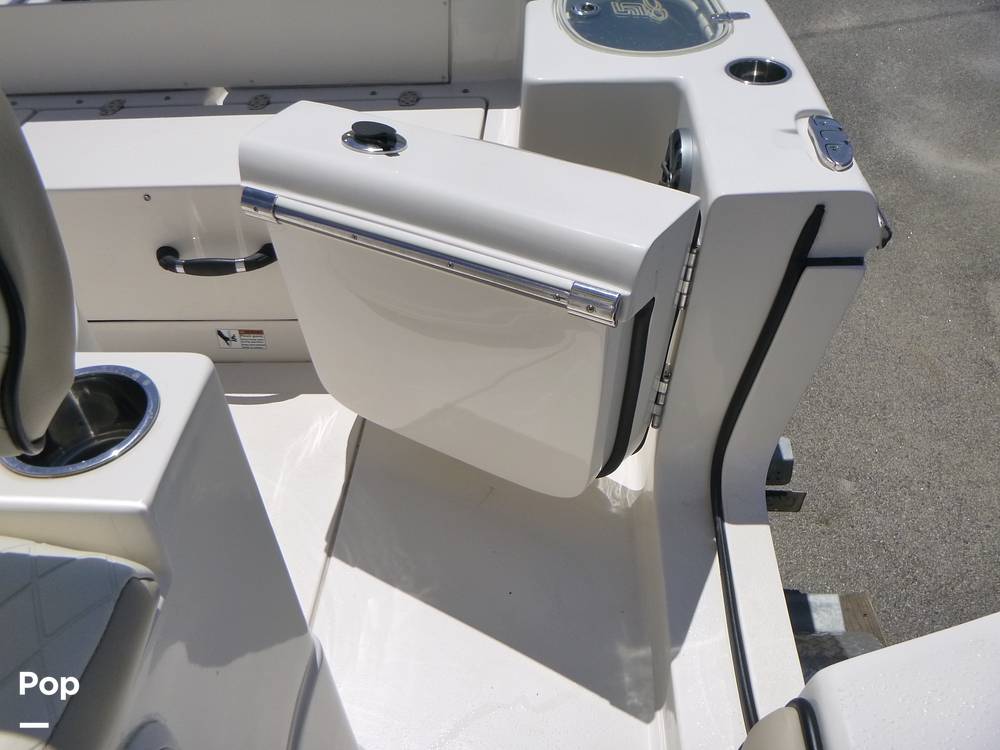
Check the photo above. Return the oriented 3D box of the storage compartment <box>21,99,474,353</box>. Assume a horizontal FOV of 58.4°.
[{"bbox_3d":[-0.493,-0.292,1.881,0.910,0.435,0.326,0,42,3],"label":"storage compartment"}]

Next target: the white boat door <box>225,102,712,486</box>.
[{"bbox_3d":[-0.073,-0.105,1.326,0.648,0.420,0.178,20,35,25],"label":"white boat door"}]

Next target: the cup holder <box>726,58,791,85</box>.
[{"bbox_3d":[0.411,-0.450,1.446,0.103,0.085,0.103,-3,42,0],"label":"cup holder"}]

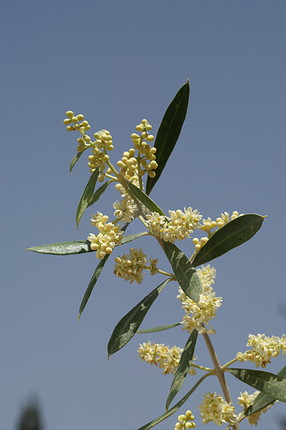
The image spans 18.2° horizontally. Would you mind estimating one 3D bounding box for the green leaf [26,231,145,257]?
[{"bbox_3d":[-0.027,0.014,0.445,0.061,0.011,0.005,-8,-52,-9],"label":"green leaf"}]

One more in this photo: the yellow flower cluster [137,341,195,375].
[{"bbox_3d":[0.013,0.074,0.460,0.031,0.012,0.013,17,0,0],"label":"yellow flower cluster"}]

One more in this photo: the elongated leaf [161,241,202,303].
[{"bbox_3d":[0.020,0.028,0.452,0.011,0.037,0.009,-31,0,0],"label":"elongated leaf"}]

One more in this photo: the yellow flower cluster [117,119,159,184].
[{"bbox_3d":[-0.003,-0.033,0.462,0.021,0.033,0.019,0,0,0],"label":"yellow flower cluster"}]

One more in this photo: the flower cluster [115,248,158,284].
[{"bbox_3d":[-0.003,0.026,0.450,0.021,0.017,0.018,0,-18,0],"label":"flower cluster"}]

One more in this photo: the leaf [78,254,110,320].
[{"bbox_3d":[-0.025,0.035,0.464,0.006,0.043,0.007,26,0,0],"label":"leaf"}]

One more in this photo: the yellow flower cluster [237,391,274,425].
[{"bbox_3d":[0.056,0.097,0.447,0.019,0.017,0.018,0,-18,0],"label":"yellow flower cluster"}]

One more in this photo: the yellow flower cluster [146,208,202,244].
[{"bbox_3d":[0.016,0.006,0.457,0.029,0.017,0.017,-7,0,0],"label":"yellow flower cluster"}]

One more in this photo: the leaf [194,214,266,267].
[{"bbox_3d":[0.042,0.014,0.439,0.049,0.013,0.005,-37,-23,33],"label":"leaf"}]

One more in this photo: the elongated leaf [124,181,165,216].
[{"bbox_3d":[0.002,-0.008,0.454,0.028,0.007,0.007,43,0,0],"label":"elongated leaf"}]

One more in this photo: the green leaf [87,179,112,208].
[{"bbox_3d":[-0.023,-0.011,0.464,0.005,0.020,0.006,43,0,0],"label":"green leaf"}]

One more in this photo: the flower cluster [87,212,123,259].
[{"bbox_3d":[-0.018,0.010,0.430,0.017,0.021,0.018,0,-18,0],"label":"flower cluster"}]

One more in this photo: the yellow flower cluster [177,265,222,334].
[{"bbox_3d":[0.028,0.042,0.443,0.021,0.033,0.021,0,-18,0],"label":"yellow flower cluster"}]

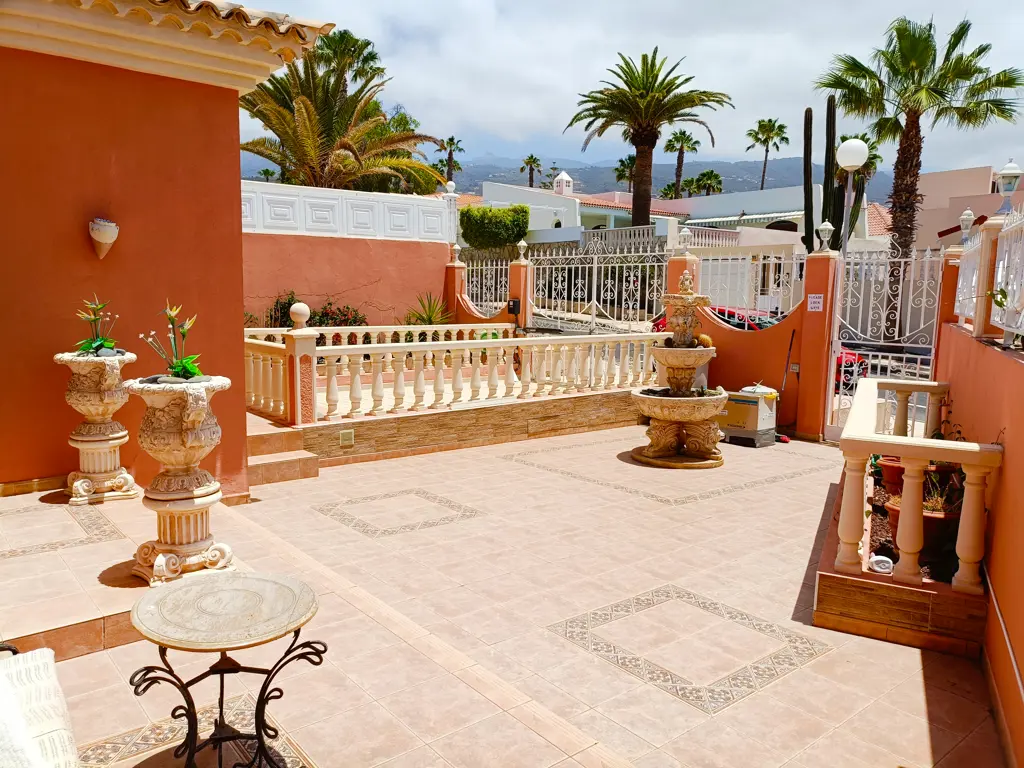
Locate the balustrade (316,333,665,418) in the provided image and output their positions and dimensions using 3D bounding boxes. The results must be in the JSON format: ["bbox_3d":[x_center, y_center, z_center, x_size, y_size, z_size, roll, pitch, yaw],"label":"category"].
[{"bbox_3d":[0.157,-0.148,8.780,5.244,0.784,0.198,-5,8,-38],"label":"balustrade"}]

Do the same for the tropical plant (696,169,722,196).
[{"bbox_3d":[15.964,-14.504,60.333,2.200,6.000,2.200,1,6,0],"label":"tropical plant"}]

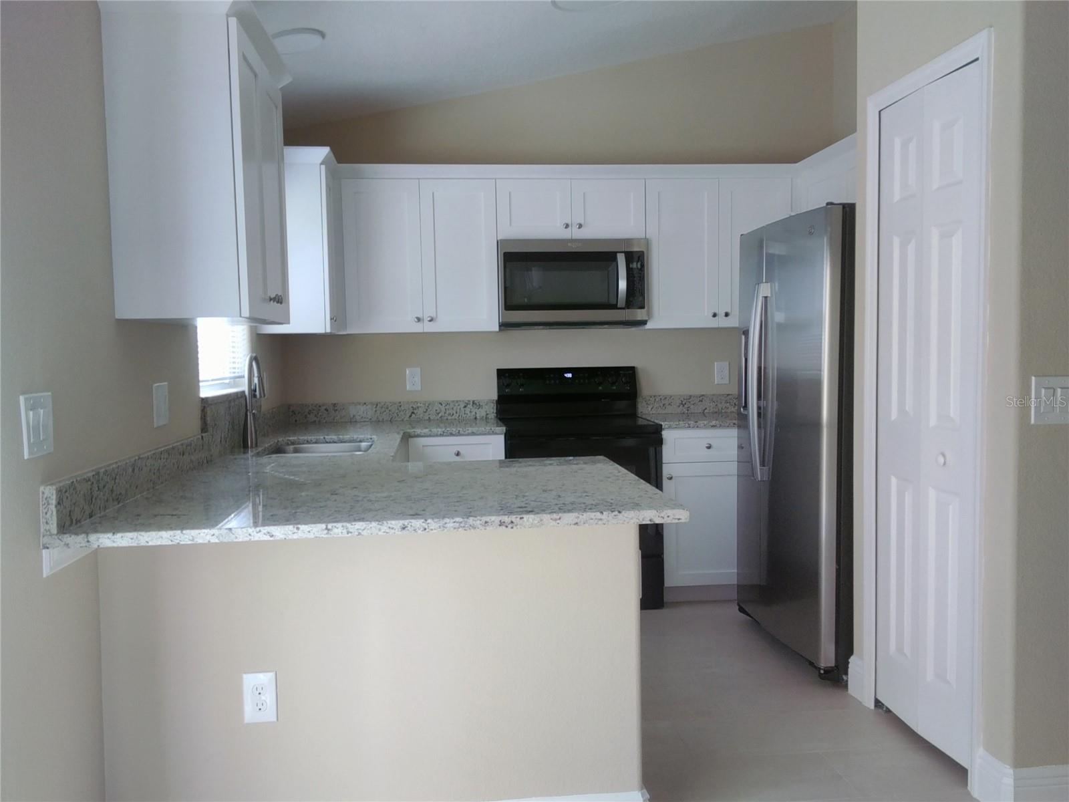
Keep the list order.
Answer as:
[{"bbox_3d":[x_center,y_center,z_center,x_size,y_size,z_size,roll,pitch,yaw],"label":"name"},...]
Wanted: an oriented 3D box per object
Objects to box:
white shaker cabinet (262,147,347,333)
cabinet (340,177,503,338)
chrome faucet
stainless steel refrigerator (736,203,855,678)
[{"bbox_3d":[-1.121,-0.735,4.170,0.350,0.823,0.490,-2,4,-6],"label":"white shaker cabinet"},{"bbox_3d":[-0.583,-0.735,4.482,0.763,0.763,0.326,-2,4,-6],"label":"cabinet"},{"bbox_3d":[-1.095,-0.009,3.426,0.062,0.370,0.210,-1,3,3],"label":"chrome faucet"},{"bbox_3d":[1.368,0.135,3.693,0.835,1.777,0.910,-1,3,-7],"label":"stainless steel refrigerator"}]

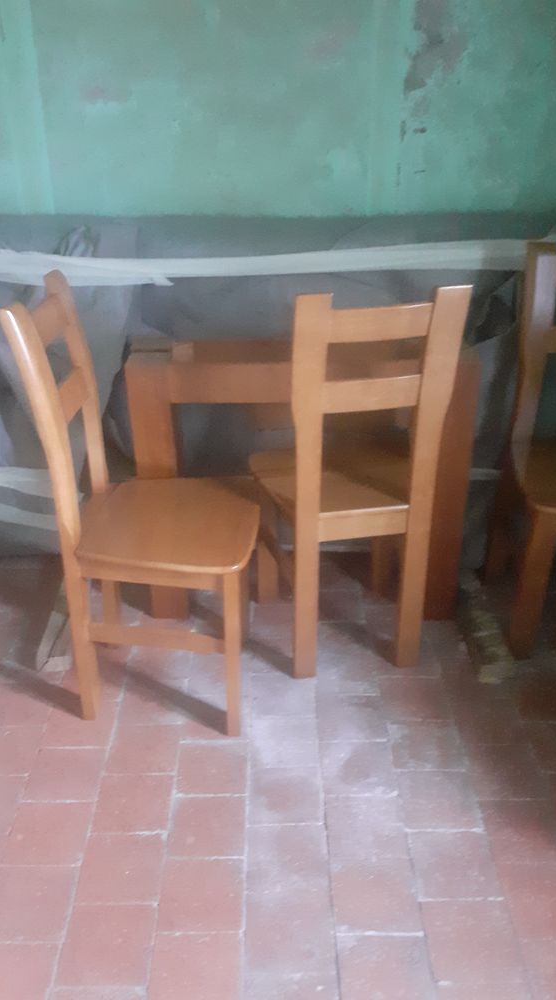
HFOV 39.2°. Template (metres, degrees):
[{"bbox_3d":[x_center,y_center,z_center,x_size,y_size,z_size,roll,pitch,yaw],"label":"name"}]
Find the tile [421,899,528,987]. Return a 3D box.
[{"bbox_3d":[0.338,0.769,1.359,0.150,0.015,0.148,-1,27,0],"label":"tile"}]

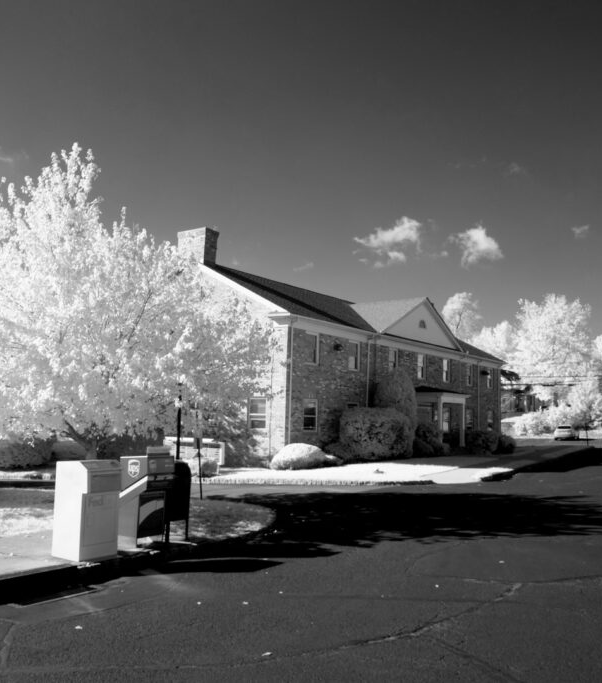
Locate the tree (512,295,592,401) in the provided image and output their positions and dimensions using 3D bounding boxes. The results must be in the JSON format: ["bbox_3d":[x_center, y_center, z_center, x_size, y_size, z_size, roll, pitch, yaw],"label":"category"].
[{"bbox_3d":[31.556,1.890,86.000,9.800,15.000,9.500,-1,-7,20],"label":"tree"}]

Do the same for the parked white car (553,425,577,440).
[{"bbox_3d":[27.612,9.464,71.000,1.800,1.470,4.600,-2,-7,33],"label":"parked white car"}]

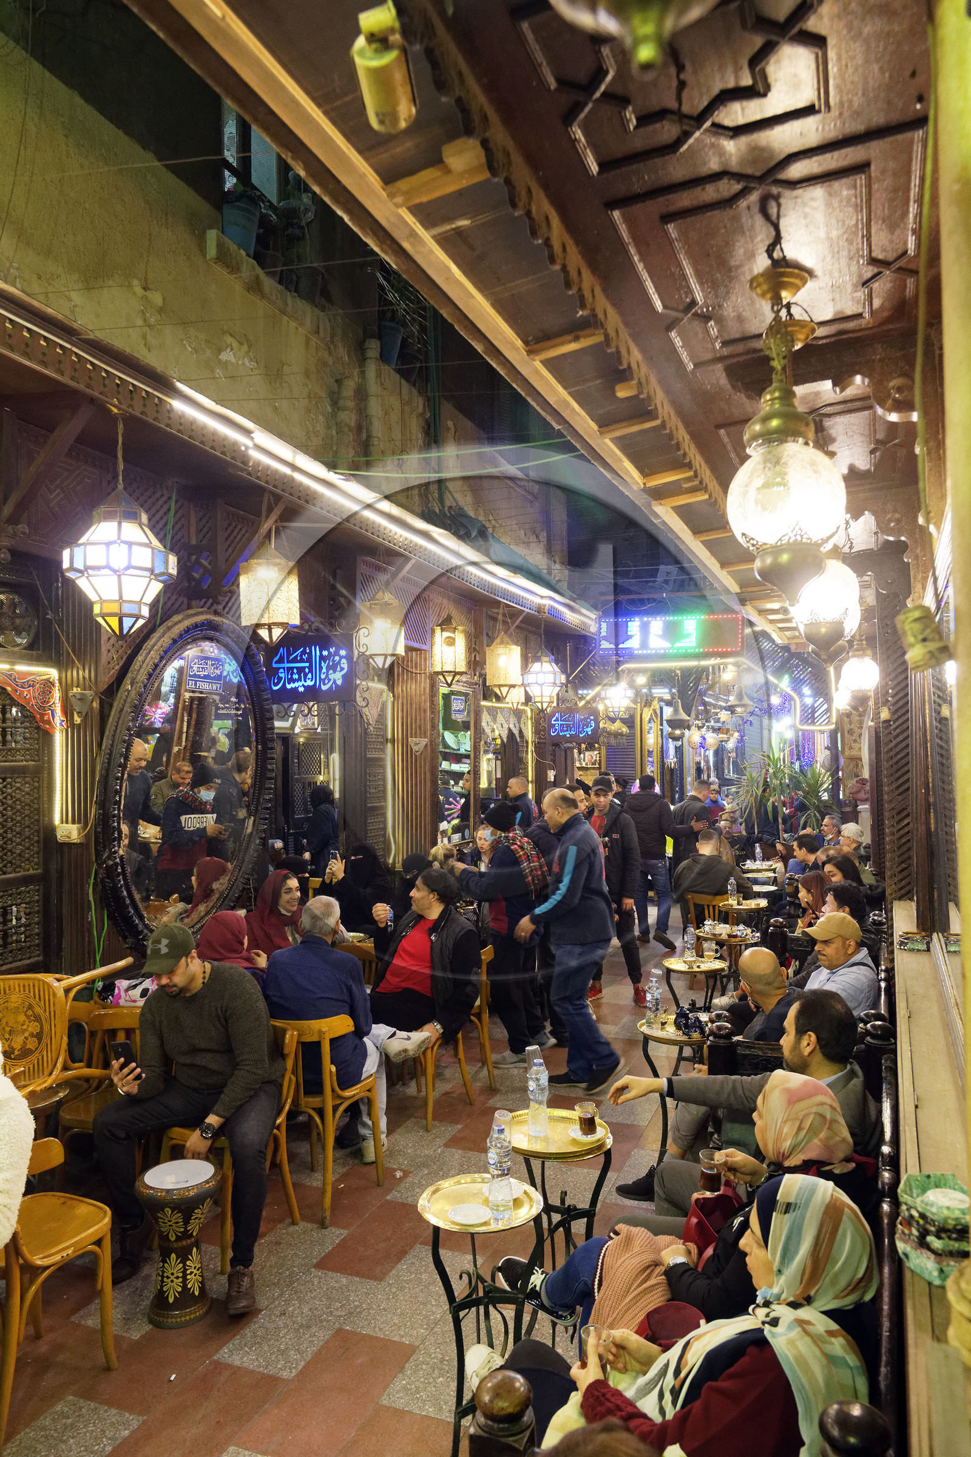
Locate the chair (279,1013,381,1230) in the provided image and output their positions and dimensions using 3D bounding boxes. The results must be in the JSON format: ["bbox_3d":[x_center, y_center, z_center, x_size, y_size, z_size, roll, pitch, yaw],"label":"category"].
[{"bbox_3d":[-0.716,1.635,4.285,0.440,0.840,0.510,-2,-3,24],"label":"chair"}]

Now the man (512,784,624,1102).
[{"bbox_3d":[0.500,1.229,5.745,0.660,1.720,0.500,-1,-2,-5],"label":"man"}]

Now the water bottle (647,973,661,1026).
[{"bbox_3d":[0.753,1.230,4.368,0.066,0.225,0.066,-1,-2,21],"label":"water bottle"}]

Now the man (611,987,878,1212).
[{"bbox_3d":[0.769,1.358,2.843,0.810,1.200,0.580,-2,-3,23],"label":"man"}]

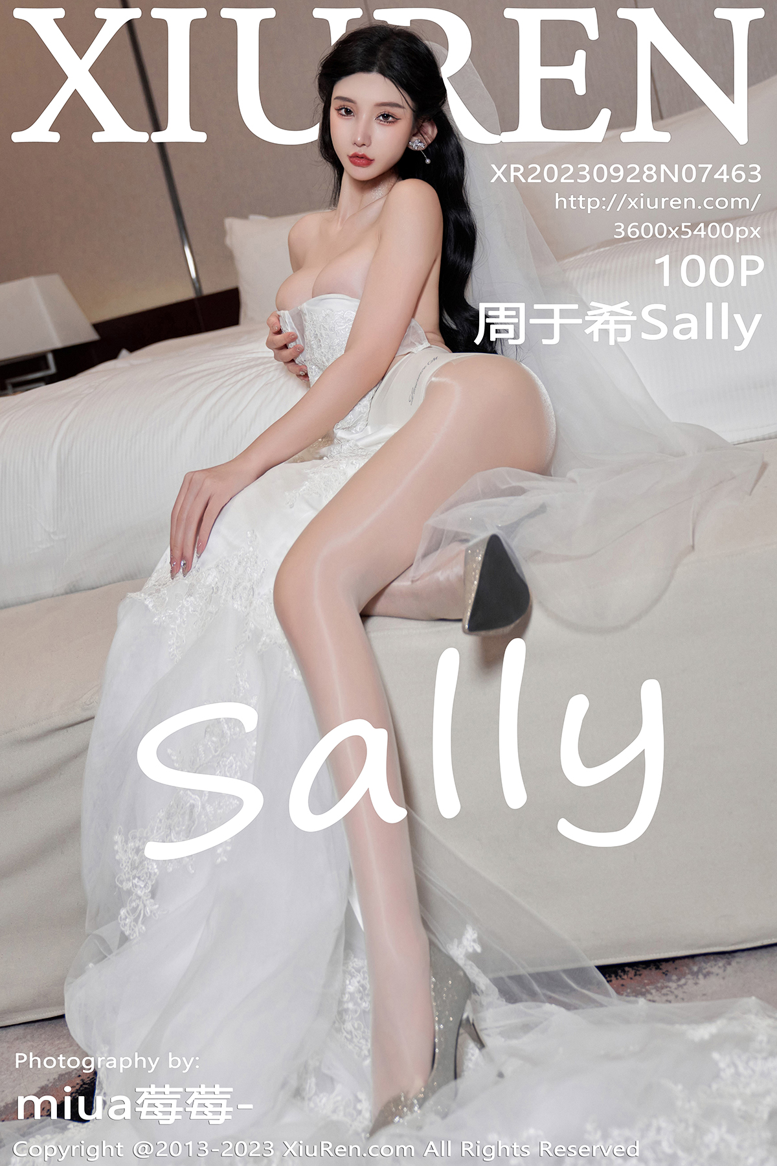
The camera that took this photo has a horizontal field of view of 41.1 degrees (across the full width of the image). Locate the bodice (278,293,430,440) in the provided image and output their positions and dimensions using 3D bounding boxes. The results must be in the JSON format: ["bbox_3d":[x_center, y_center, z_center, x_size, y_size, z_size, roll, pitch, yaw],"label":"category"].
[{"bbox_3d":[-0.050,-0.320,1.500,0.250,0.220,0.220,-2,17,40],"label":"bodice"}]

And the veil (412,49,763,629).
[{"bbox_3d":[0.270,-0.390,1.580,0.500,0.860,0.520,-7,14,25],"label":"veil"}]

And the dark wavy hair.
[{"bbox_3d":[0.030,-0.610,1.650,0.210,0.530,0.250,-8,14,22],"label":"dark wavy hair"}]

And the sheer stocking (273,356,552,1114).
[{"bbox_3d":[0.070,0.090,1.380,0.380,0.800,0.620,-1,18,42],"label":"sheer stocking"}]

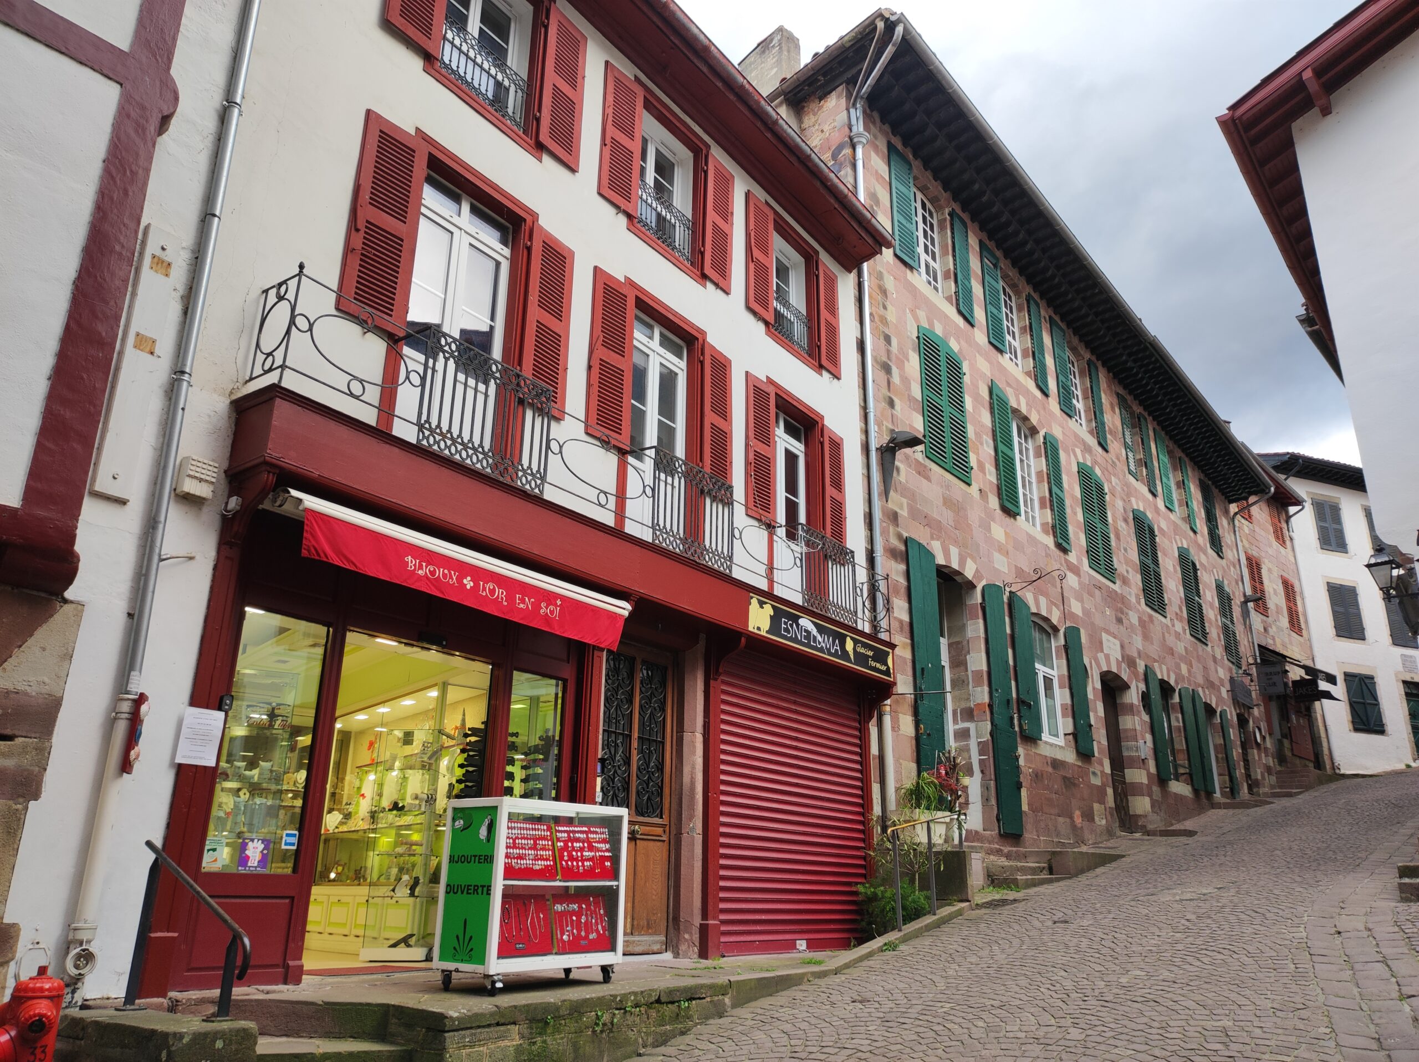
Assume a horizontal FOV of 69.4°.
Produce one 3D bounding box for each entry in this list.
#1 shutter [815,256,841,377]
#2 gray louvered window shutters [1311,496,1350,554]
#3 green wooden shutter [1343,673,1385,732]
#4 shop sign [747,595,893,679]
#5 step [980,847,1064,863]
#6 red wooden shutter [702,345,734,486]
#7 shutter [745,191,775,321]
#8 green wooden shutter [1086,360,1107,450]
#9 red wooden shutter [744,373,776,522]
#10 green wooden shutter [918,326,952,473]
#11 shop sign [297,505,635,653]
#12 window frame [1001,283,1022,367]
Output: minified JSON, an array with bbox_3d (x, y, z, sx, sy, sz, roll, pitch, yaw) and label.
[{"bbox_3d":[1.547,-2.773,13.193,0.050,1.570,0.500,-13,-23,34],"label":"shutter"},{"bbox_3d":[21.697,-0.167,35.770,1.380,1.900,0.100,8,-21,-21],"label":"gray louvered window shutters"},{"bbox_3d":[22.052,5.779,34.456,1.392,1.960,0.060,8,-21,-19],"label":"green wooden shutter"},{"bbox_3d":[1.256,1.166,10.839,0.040,0.338,2.941,-14,-24,34],"label":"shop sign"},{"bbox_3d":[4.268,4.405,13.908,1.200,0.180,0.400,-5,-20,17],"label":"step"},{"bbox_3d":[0.101,-1.167,11.103,0.055,1.770,0.555,-14,-24,34],"label":"red wooden shutter"},{"bbox_3d":[0.630,-3.390,12.623,0.055,1.680,0.540,-14,-24,34],"label":"shutter"},{"bbox_3d":[8.799,-2.878,23.187,0.060,2.230,0.690,-15,-25,37],"label":"green wooden shutter"},{"bbox_3d":[0.560,-0.882,11.073,0.050,1.664,0.527,-16,-26,38],"label":"red wooden shutter"},{"bbox_3d":[3.138,-1.918,14.385,0.050,2.193,0.661,-15,-25,37],"label":"green wooden shutter"},{"bbox_3d":[-1.491,0.402,6.863,0.080,0.290,2.770,-13,-23,34],"label":"shop sign"},{"bbox_3d":[5.534,-3.964,19.174,0.080,1.740,1.240,-15,-25,37],"label":"window frame"}]

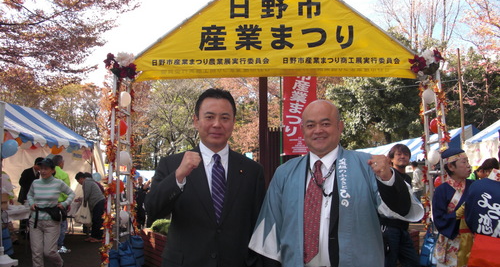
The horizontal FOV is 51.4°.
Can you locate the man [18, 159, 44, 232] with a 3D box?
[{"bbox_3d":[-4.581,1.414,10.927,0.420,1.680,0.520,-4,-6,38],"label":"man"}]

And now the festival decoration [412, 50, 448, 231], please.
[{"bbox_3d":[2.275,0.407,6.536,0.400,2.780,0.450,-1,-4,0],"label":"festival decoration"}]

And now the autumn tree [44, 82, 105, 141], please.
[{"bbox_3d":[-8.162,0.388,24.047,3.600,5.800,3.400,-1,-4,0],"label":"autumn tree"}]

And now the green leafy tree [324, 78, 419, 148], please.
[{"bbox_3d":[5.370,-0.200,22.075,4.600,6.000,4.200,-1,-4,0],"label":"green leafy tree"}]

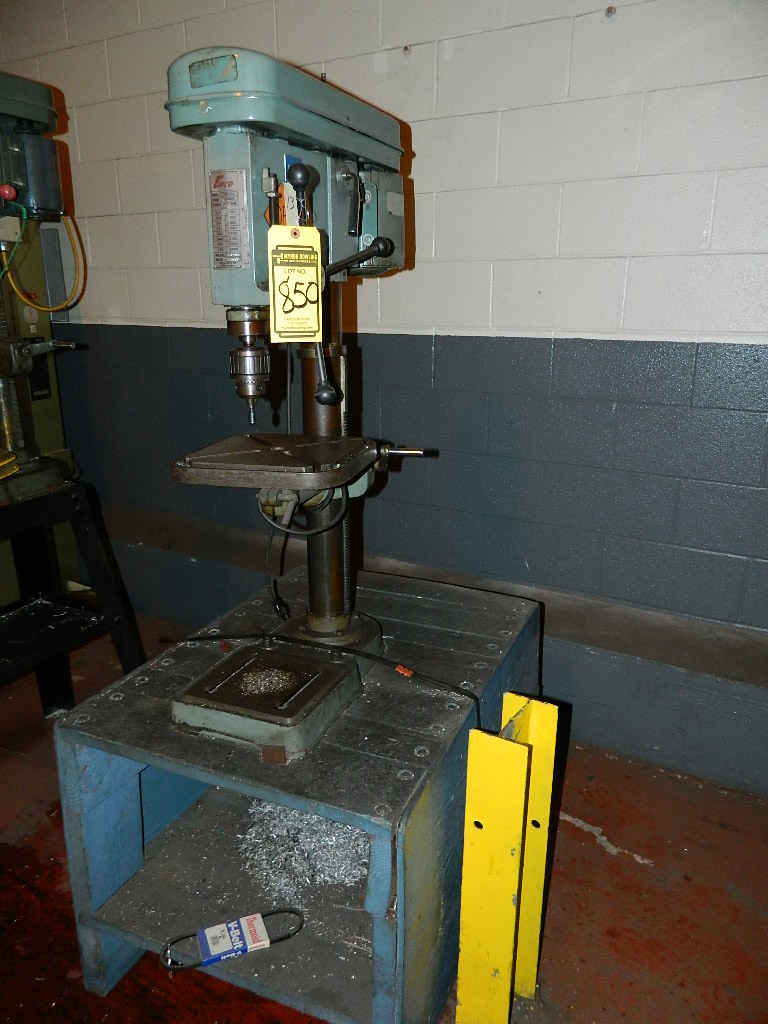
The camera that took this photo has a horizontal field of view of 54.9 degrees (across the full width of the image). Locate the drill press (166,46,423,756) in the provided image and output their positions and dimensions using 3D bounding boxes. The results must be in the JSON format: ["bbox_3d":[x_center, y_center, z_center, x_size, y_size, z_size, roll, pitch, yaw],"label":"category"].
[{"bbox_3d":[-0.110,-0.178,1.269,0.300,0.970,0.587,8,18,25],"label":"drill press"}]

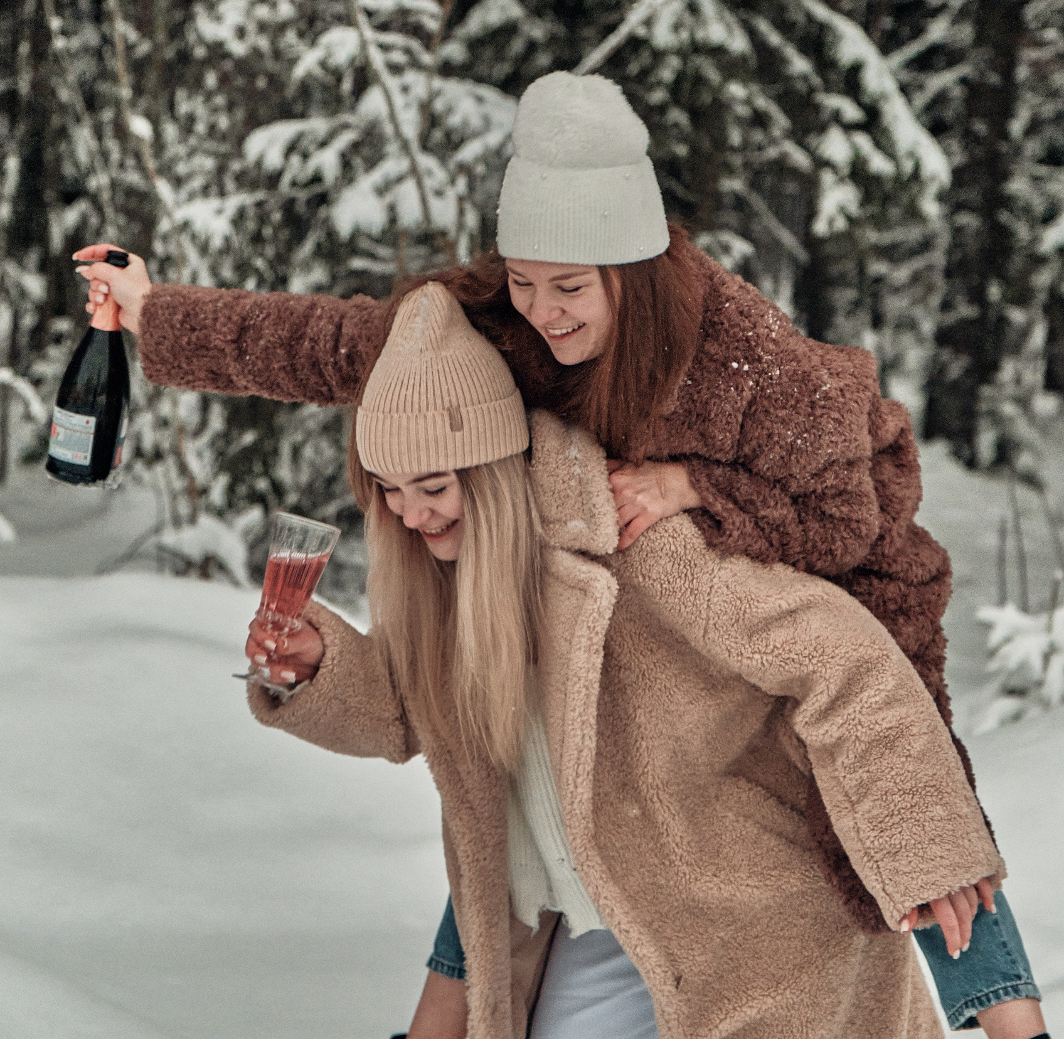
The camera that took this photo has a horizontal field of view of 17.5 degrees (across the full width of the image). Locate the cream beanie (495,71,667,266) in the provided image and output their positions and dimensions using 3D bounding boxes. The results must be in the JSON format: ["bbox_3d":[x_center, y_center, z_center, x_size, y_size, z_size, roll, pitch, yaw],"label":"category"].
[{"bbox_3d":[0.062,-0.428,4.200,0.195,0.210,0.220,5,14,36],"label":"cream beanie"}]

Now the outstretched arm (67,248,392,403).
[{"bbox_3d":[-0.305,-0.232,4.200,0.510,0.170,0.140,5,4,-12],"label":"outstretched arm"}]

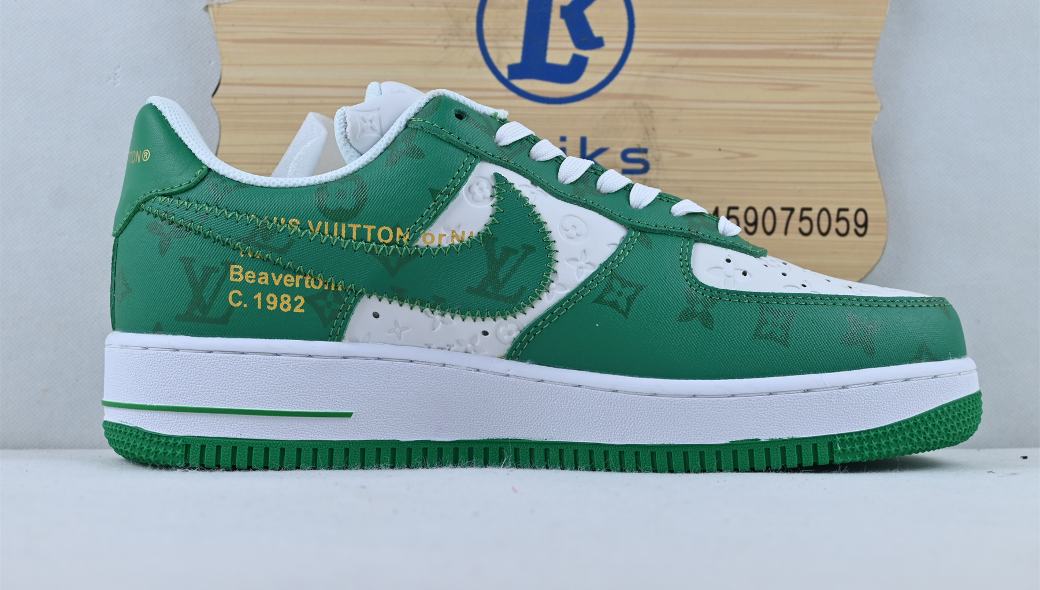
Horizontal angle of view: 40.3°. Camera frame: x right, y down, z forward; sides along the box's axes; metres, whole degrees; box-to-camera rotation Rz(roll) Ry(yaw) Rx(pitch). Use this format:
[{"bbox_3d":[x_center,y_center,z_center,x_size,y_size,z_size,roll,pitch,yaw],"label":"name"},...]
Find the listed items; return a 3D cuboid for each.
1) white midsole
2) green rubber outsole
[{"bbox_3d":[0.007,0.031,0.484,0.292,0.035,0.106,0,-3,0],"label":"white midsole"},{"bbox_3d":[0.007,0.045,0.483,0.294,0.025,0.107,0,-3,0],"label":"green rubber outsole"}]

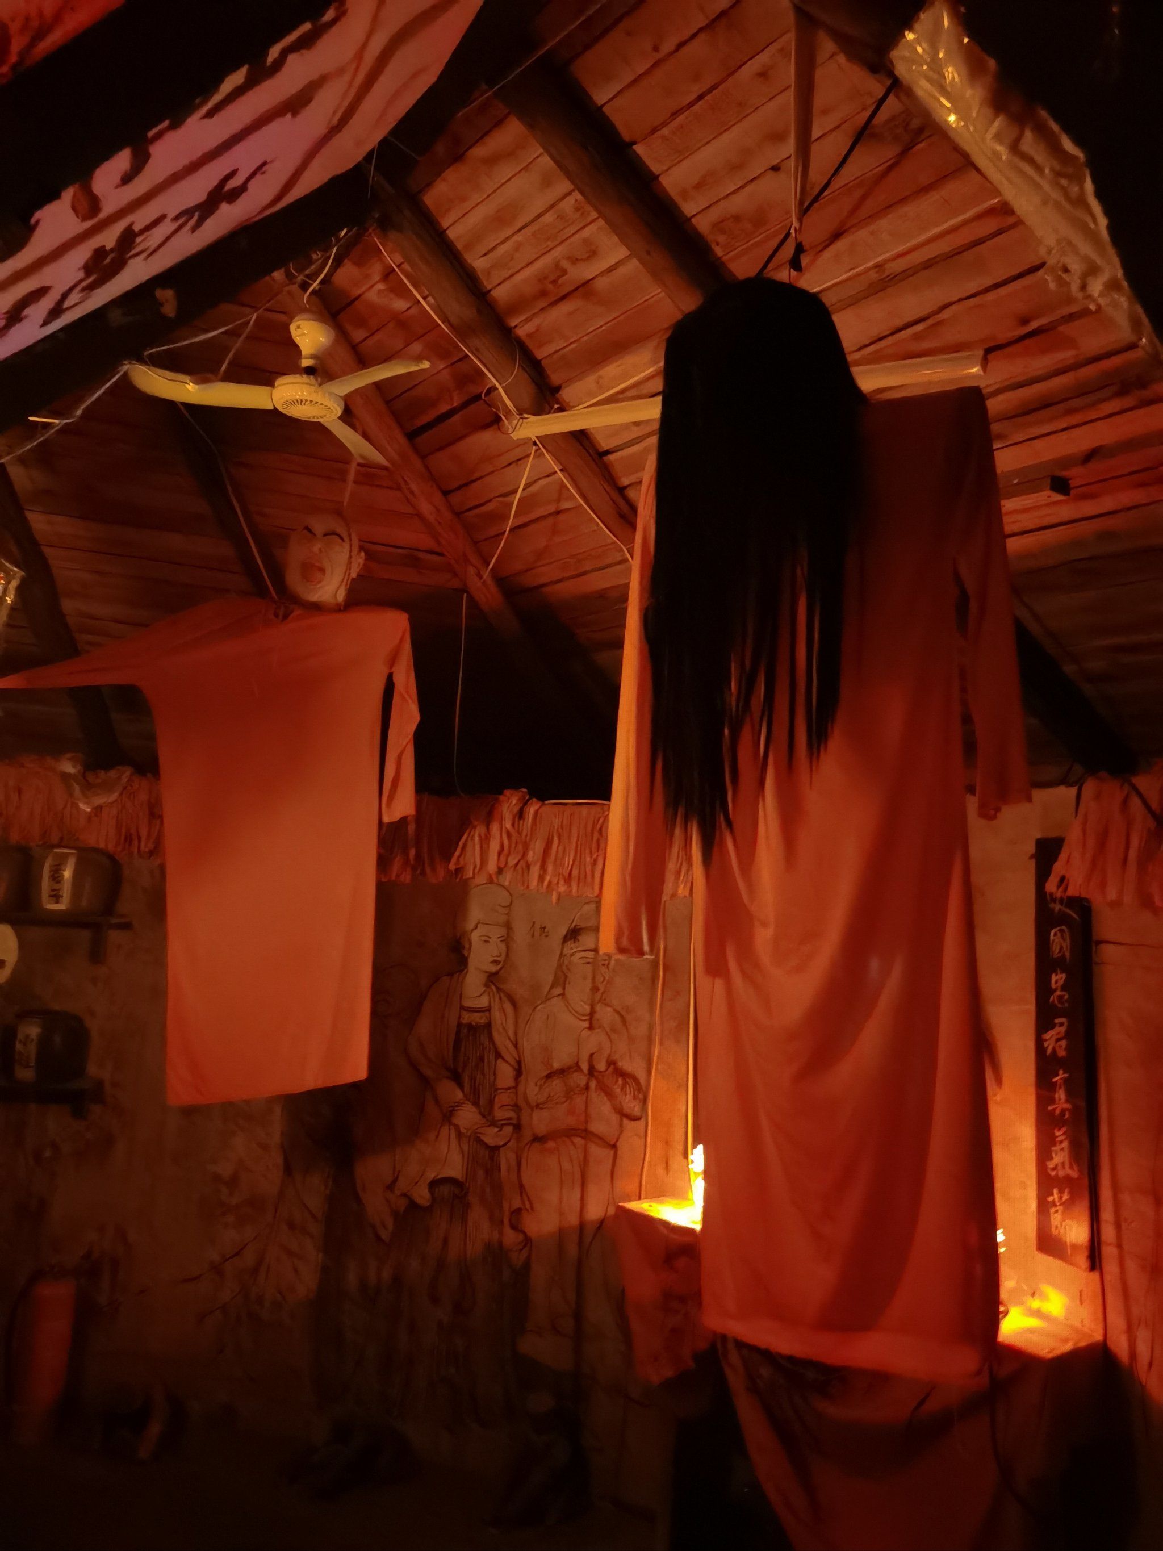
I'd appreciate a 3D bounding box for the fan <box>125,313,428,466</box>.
[{"bbox_3d":[-0.605,-0.850,2.510,0.600,0.220,0.670,4,-5,-16],"label":"fan"}]

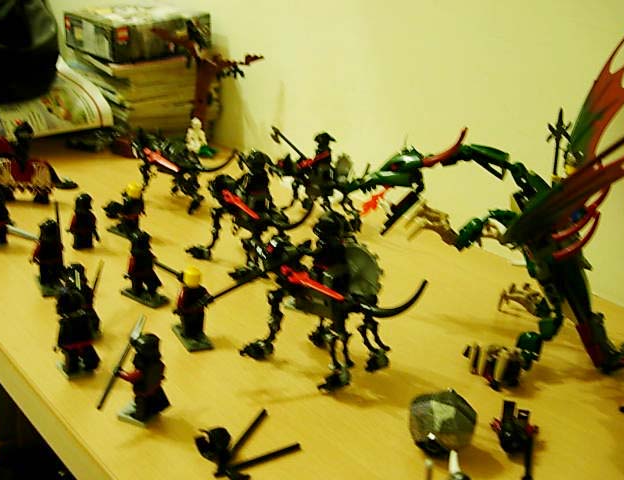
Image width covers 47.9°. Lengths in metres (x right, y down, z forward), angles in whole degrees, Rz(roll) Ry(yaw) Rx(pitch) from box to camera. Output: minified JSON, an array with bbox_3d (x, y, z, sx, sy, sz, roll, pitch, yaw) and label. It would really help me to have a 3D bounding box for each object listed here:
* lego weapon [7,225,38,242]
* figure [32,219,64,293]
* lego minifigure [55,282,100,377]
[{"bbox_3d":[-0.210,-0.004,0.513,0.039,0.005,0.003,17,27,18],"label":"lego weapon"},{"bbox_3d":[-0.176,0.010,0.467,0.025,0.046,0.026,-8,27,-25],"label":"figure"},{"bbox_3d":[-0.130,0.051,0.386,0.025,0.046,0.026,-14,30,-34],"label":"lego minifigure"}]

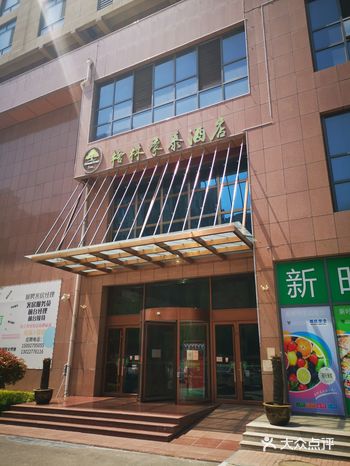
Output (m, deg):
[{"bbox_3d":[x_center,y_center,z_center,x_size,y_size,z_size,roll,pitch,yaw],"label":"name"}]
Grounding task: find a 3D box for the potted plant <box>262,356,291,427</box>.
[{"bbox_3d":[2.240,3.451,8.048,0.614,1.383,0.614,-9,-21,25],"label":"potted plant"}]

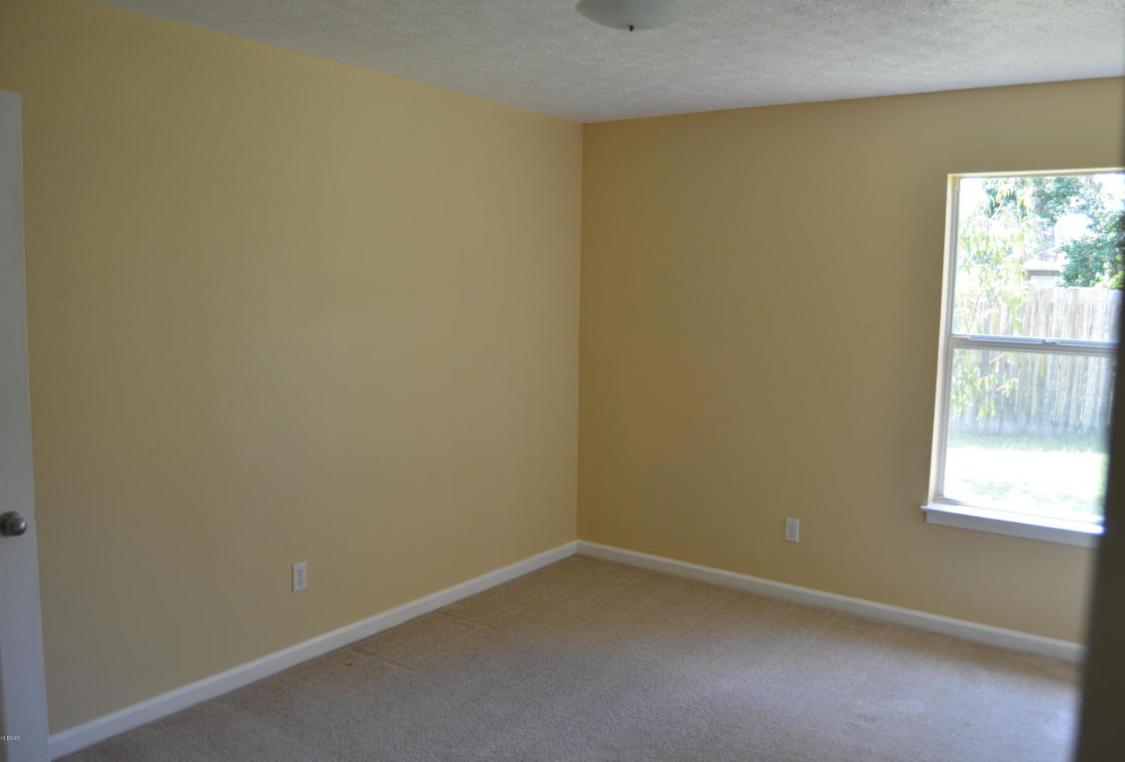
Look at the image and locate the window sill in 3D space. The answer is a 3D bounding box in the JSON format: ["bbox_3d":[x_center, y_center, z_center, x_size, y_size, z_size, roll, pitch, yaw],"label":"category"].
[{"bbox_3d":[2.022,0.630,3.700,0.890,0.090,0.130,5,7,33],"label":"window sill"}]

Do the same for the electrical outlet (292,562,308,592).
[{"bbox_3d":[-1.048,0.787,3.445,0.012,0.114,0.071,5,7,37],"label":"electrical outlet"}]

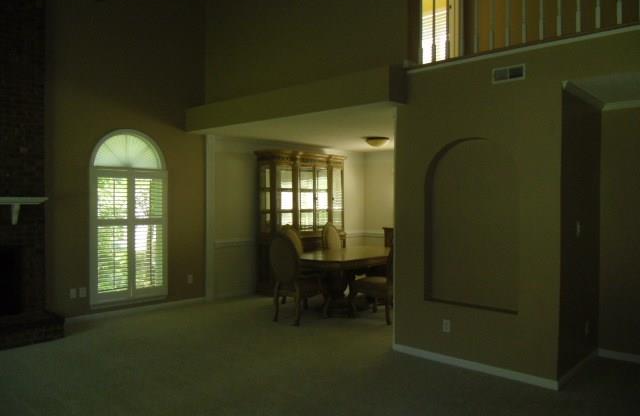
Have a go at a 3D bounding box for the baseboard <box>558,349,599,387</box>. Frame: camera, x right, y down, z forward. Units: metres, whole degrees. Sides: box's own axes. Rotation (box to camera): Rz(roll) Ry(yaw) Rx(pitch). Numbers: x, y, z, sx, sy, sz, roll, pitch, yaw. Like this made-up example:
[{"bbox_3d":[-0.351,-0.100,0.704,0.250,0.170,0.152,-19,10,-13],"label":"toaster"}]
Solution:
[{"bbox_3d":[2.319,1.412,4.438,0.018,0.075,1.260,1,1,42],"label":"baseboard"}]

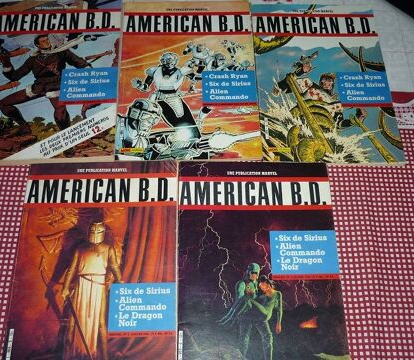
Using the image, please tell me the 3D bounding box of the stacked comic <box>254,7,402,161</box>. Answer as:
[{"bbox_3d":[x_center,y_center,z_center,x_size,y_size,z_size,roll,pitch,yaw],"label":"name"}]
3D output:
[{"bbox_3d":[0.157,-0.139,0.679,0.181,0.006,0.263,0,64,-1],"label":"stacked comic"}]

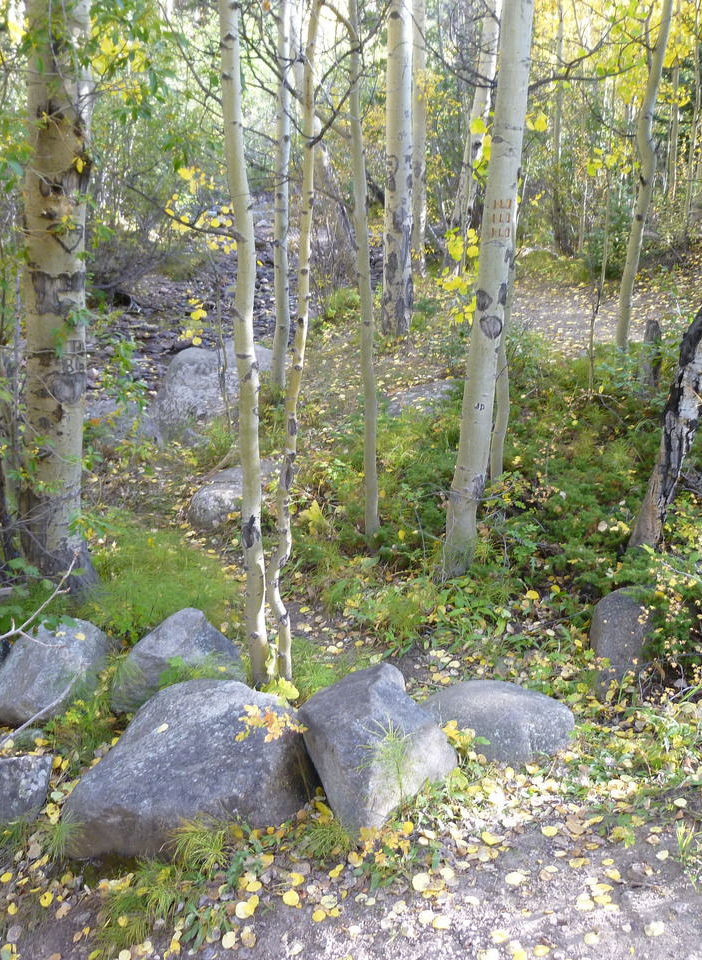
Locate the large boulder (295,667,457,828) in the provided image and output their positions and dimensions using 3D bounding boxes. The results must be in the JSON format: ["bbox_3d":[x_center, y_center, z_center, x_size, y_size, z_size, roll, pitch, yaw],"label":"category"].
[{"bbox_3d":[0.077,0.730,2.607,0.370,0.340,0.360,-6,18,-19],"label":"large boulder"}]

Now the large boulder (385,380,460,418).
[{"bbox_3d":[0.526,-0.588,6.302,0.550,0.190,0.480,-4,18,-14],"label":"large boulder"}]

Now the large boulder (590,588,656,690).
[{"bbox_3d":[0.965,0.538,3.249,0.225,0.310,0.220,4,18,14],"label":"large boulder"}]

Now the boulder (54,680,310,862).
[{"bbox_3d":[-0.417,0.710,2.519,0.630,0.320,0.420,-3,17,-11],"label":"boulder"}]

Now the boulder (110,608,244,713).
[{"bbox_3d":[-0.561,0.547,3.066,0.420,0.290,0.330,3,17,8],"label":"boulder"}]

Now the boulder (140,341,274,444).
[{"bbox_3d":[-1.020,-0.624,6.659,0.860,0.600,0.700,0,17,0],"label":"boulder"}]

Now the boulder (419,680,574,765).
[{"bbox_3d":[0.418,0.669,2.786,0.450,0.180,0.360,1,17,0],"label":"boulder"}]

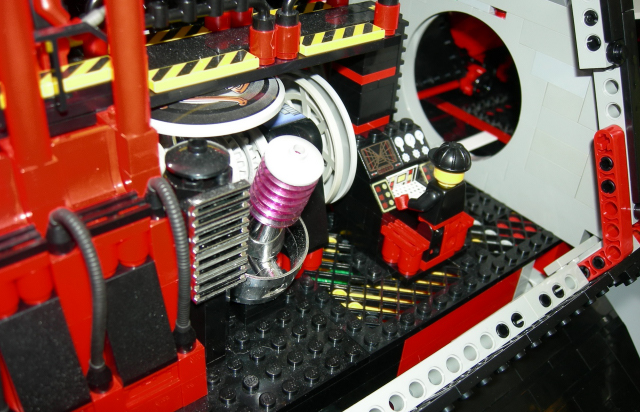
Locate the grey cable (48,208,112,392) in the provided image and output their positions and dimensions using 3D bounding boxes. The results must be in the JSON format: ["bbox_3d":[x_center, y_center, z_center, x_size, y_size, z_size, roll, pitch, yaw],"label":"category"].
[{"bbox_3d":[-0.055,0.022,0.152,0.007,0.049,0.020,-22,43,-34],"label":"grey cable"}]

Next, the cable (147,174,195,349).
[{"bbox_3d":[-0.036,0.014,0.166,0.007,0.049,0.019,-22,43,-34],"label":"cable"}]

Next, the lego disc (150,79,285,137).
[{"bbox_3d":[-0.035,-0.033,0.190,0.049,0.004,0.049,4,34,-2],"label":"lego disc"}]

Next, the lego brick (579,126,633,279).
[{"bbox_3d":[0.101,0.005,0.233,0.008,0.065,0.021,-22,37,-34],"label":"lego brick"}]

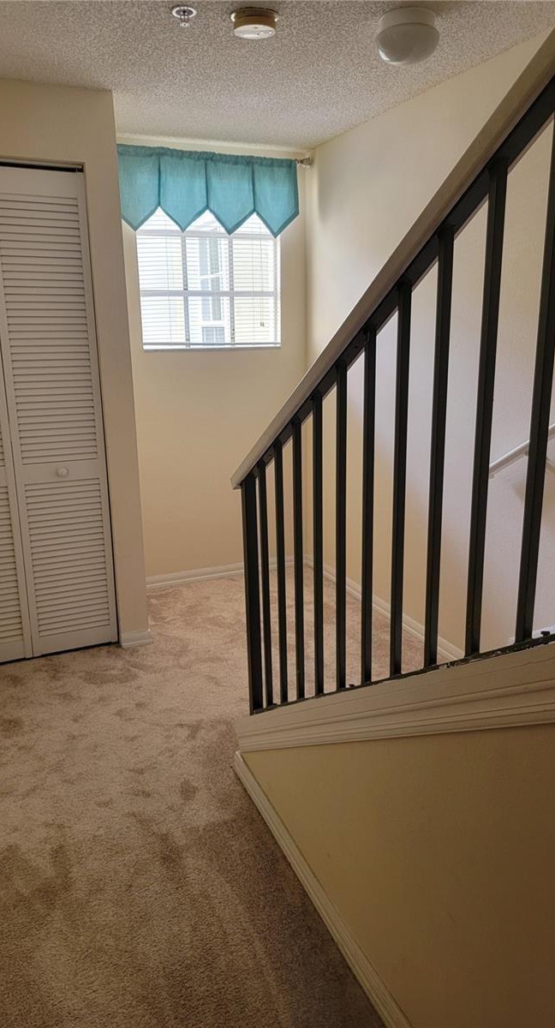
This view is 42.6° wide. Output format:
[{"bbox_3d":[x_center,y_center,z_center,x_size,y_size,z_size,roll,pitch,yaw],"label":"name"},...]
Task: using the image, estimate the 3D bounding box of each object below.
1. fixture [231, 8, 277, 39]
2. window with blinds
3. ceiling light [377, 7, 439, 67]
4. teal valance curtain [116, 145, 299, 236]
[{"bbox_3d":[-0.065,-1.438,2.091,0.139,0.048,0.139,0,16,0],"label":"fixture"},{"bbox_3d":[-0.358,-1.303,3.834,0.790,0.789,0.080,-7,17,-22],"label":"window with blinds"},{"bbox_3d":[0.390,-1.419,2.143,0.188,0.120,0.188,0,16,0],"label":"ceiling light"},{"bbox_3d":[-0.356,-1.634,3.649,1.008,0.398,0.060,-7,17,-22],"label":"teal valance curtain"}]

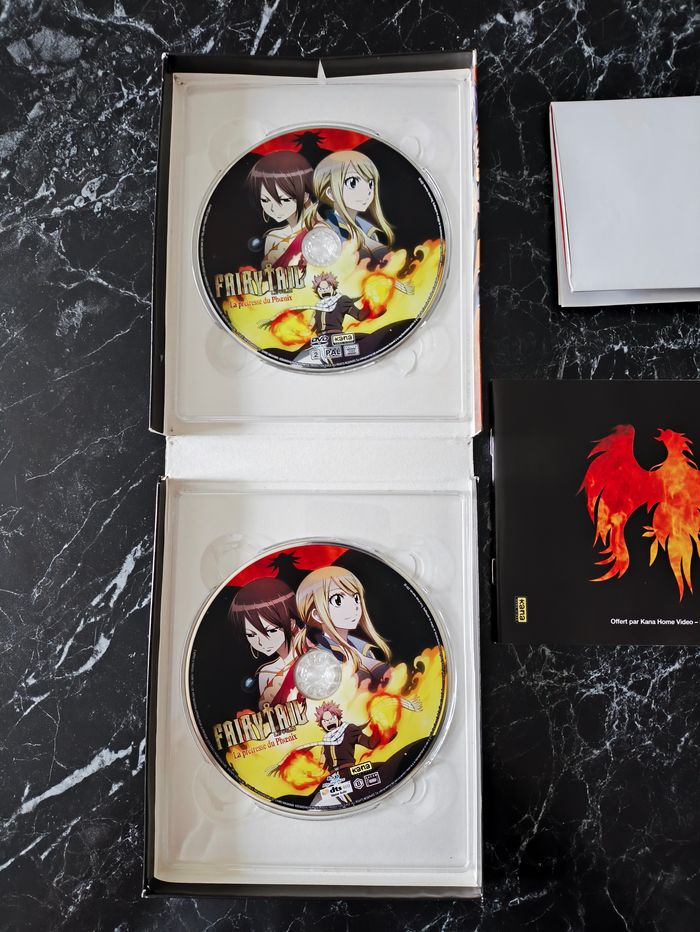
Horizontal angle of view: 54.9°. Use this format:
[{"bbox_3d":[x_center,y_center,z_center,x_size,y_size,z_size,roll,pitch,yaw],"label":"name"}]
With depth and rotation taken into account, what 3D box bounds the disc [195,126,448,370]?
[{"bbox_3d":[-0.014,-0.105,0.323,0.120,0.001,0.120,0,85,1],"label":"disc"}]

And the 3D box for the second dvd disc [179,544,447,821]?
[{"bbox_3d":[-0.015,0.096,0.307,0.120,0.001,0.120,0,85,1],"label":"second dvd disc"}]

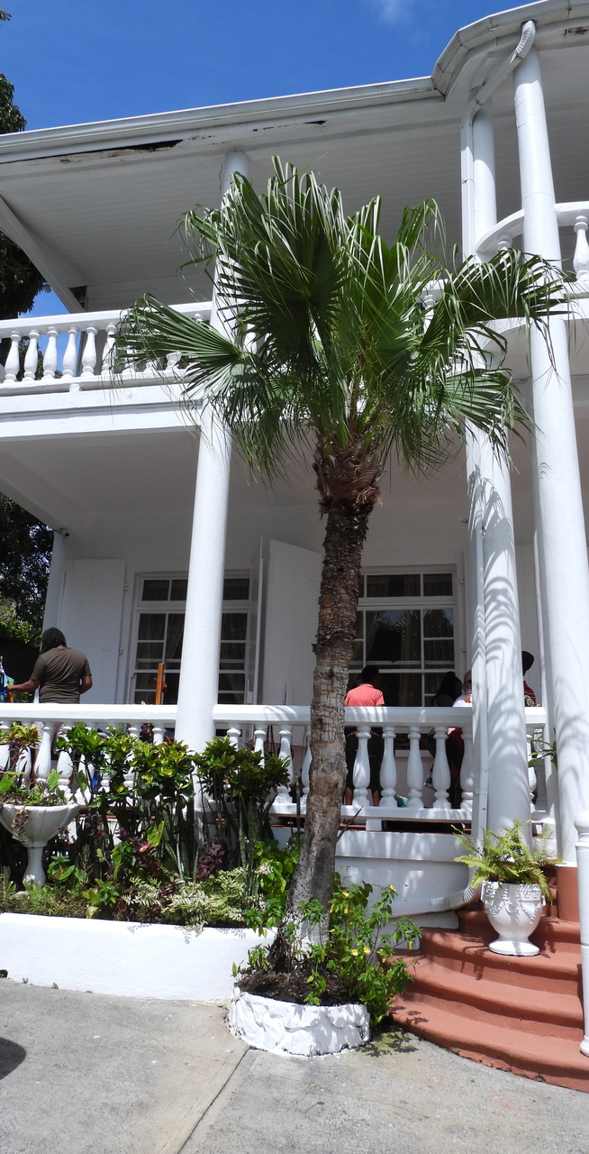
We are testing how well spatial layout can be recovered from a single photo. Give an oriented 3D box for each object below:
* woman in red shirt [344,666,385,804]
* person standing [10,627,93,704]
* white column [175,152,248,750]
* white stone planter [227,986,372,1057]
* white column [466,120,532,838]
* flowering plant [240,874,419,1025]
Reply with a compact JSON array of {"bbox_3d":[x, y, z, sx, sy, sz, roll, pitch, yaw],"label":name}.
[{"bbox_3d":[0.720,1.662,7.961,0.480,1.570,0.340,-1,-16,11],"label":"woman in red shirt"},{"bbox_3d":[-2.379,1.360,7.649,0.720,1.790,0.480,3,-16,-4],"label":"person standing"},{"bbox_3d":[-0.756,-1.152,7.696,0.350,7.200,0.350,-1,-16,11],"label":"white column"},{"bbox_3d":[0.027,2.753,5.094,0.900,0.290,0.900,-1,-16,11],"label":"white stone planter"},{"bbox_3d":[1.751,-1.278,7.083,0.350,7.130,0.350,-1,-16,11],"label":"white column"},{"bbox_3d":[0.234,2.345,5.099,1.100,0.850,0.850,-1,-16,11],"label":"flowering plant"}]

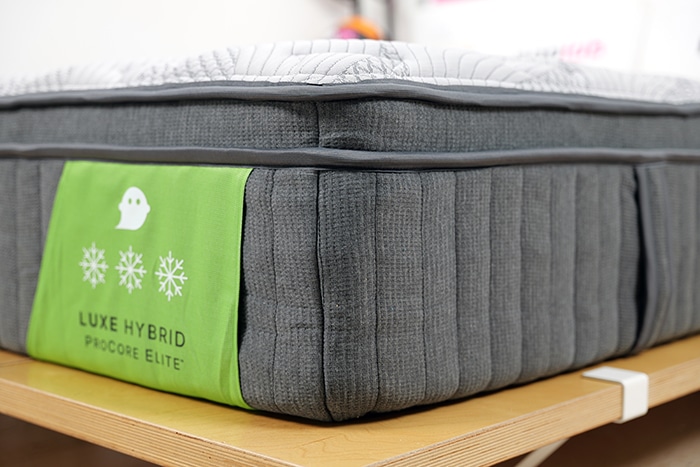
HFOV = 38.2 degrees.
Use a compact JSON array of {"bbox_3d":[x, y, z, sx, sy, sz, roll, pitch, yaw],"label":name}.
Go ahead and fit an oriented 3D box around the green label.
[{"bbox_3d":[-0.214,0.040,1.011,0.325,0.218,0.030,4,7,39],"label":"green label"}]

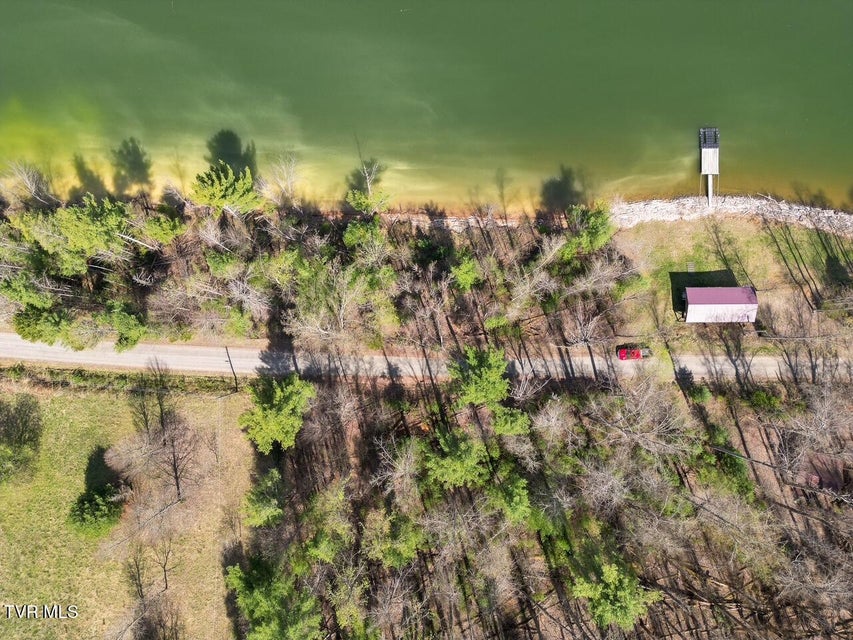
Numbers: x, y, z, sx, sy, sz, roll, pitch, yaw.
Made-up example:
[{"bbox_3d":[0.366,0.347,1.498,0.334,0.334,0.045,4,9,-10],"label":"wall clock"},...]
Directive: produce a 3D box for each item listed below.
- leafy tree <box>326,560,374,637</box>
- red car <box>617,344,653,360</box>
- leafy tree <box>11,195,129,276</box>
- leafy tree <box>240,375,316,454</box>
[{"bbox_3d":[-12.600,45.800,98.300,7.300,12.500,7.300,0,90,0],"label":"leafy tree"},{"bbox_3d":[37.400,6.250,106.100,5.400,1.750,1.950,0,90,0],"label":"red car"},{"bbox_3d":[-60.914,-14.287,101.209,17.000,14.000,12.000,0,88,0],"label":"leafy tree"},{"bbox_3d":[-22.400,14.200,98.200,11.000,17.500,11.000,0,90,0],"label":"leafy tree"}]

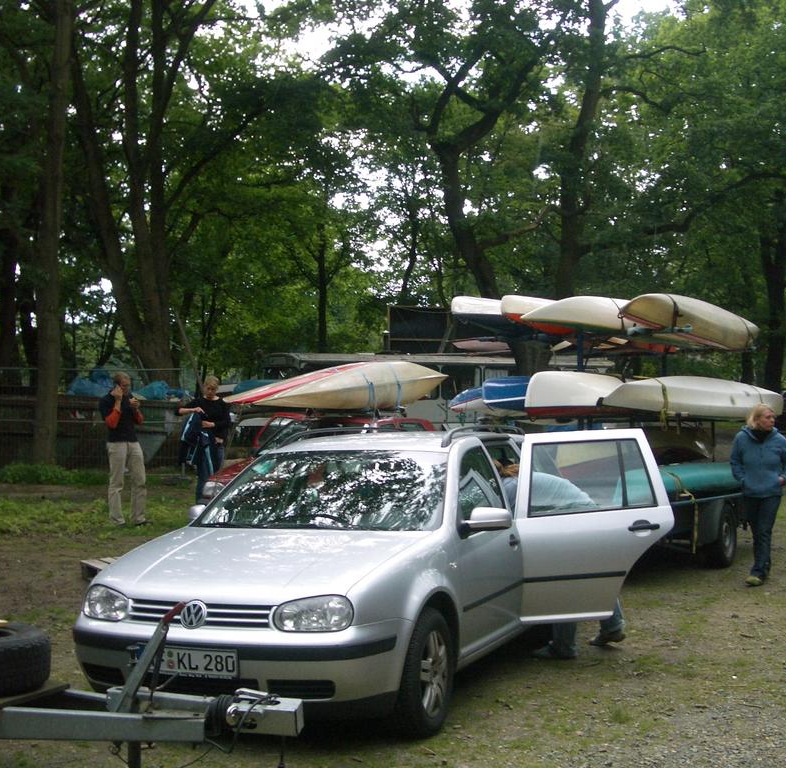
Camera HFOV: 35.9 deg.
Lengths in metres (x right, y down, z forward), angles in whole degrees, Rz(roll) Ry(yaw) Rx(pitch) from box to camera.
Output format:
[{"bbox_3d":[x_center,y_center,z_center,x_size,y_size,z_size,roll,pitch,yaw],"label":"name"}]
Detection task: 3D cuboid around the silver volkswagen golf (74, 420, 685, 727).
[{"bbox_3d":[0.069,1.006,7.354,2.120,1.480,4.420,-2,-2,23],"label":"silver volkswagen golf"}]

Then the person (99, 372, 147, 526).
[{"bbox_3d":[-3.145,0.765,14.100,0.540,1.780,0.420,1,-2,-37],"label":"person"}]

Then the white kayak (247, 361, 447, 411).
[{"bbox_3d":[-0.290,0.020,13.500,0.620,0.460,4.600,-1,-2,26],"label":"white kayak"}]

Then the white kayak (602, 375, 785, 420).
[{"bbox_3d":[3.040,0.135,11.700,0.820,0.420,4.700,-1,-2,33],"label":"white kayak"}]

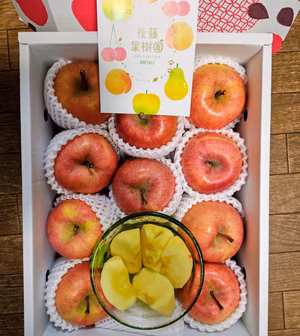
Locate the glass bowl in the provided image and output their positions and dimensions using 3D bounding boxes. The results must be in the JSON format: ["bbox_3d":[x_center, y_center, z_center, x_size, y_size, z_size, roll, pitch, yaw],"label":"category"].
[{"bbox_3d":[-0.003,0.109,0.304,0.121,0.050,0.121,0,89,-1],"label":"glass bowl"}]

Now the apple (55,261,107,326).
[{"bbox_3d":[-0.089,0.166,0.349,0.085,0.076,0.085,0,78,-18],"label":"apple"}]

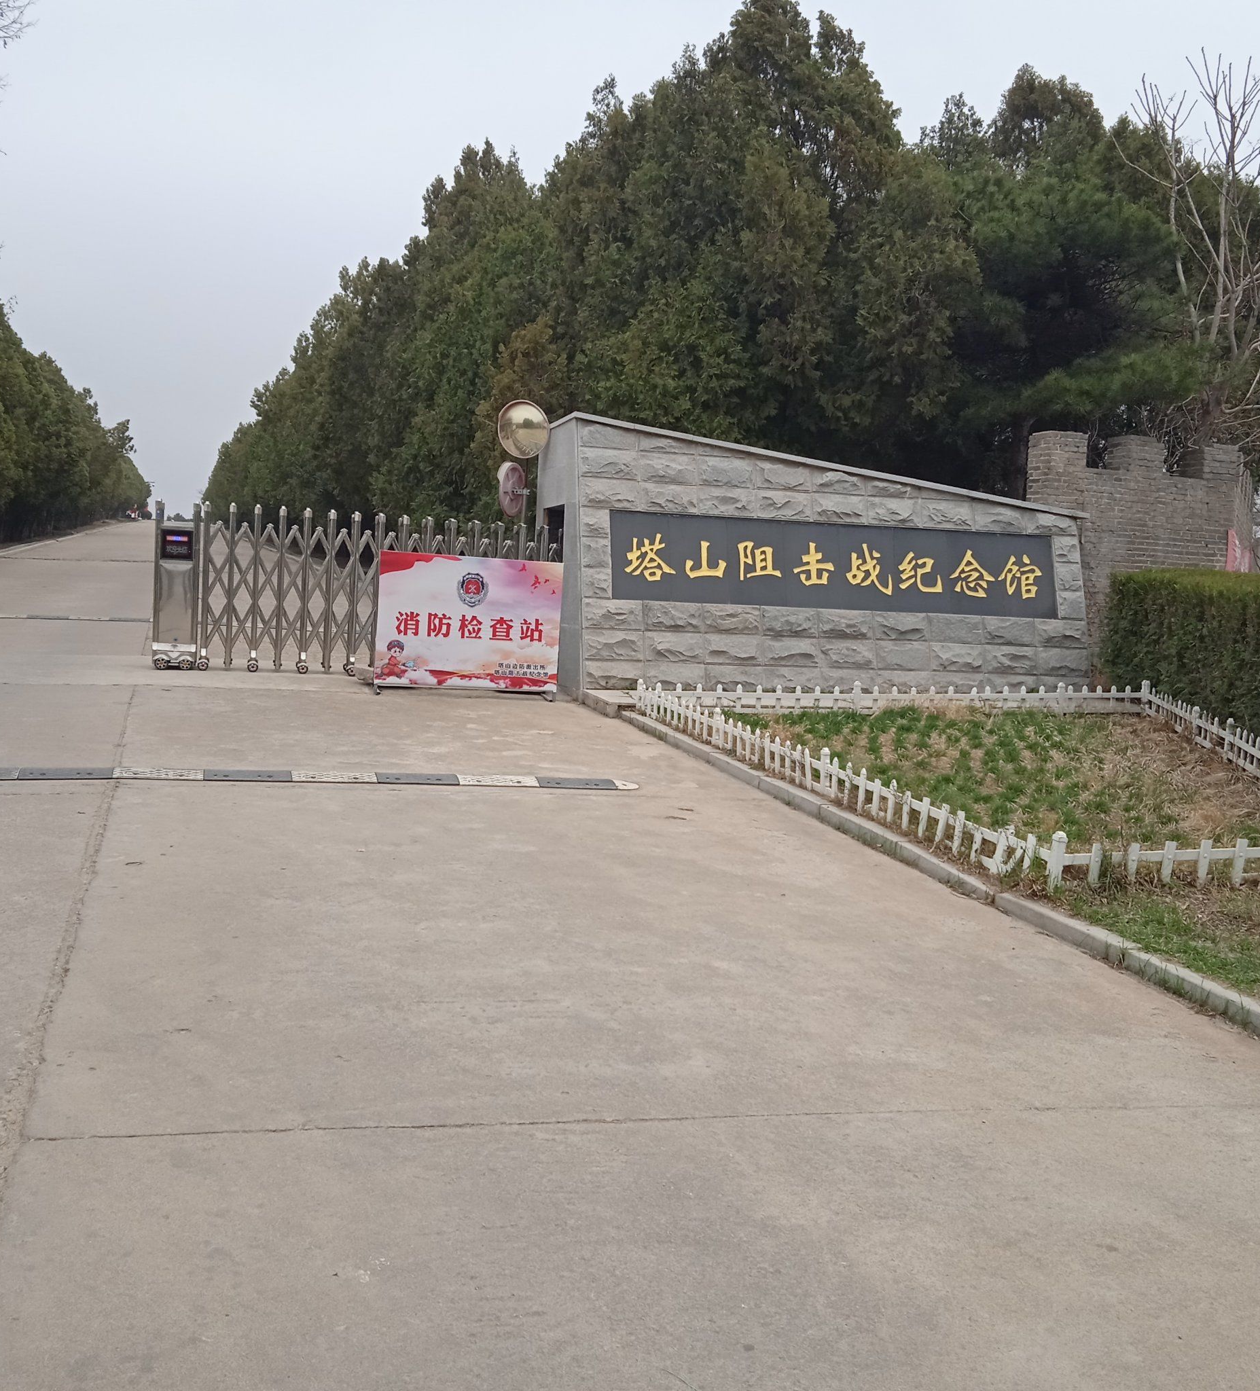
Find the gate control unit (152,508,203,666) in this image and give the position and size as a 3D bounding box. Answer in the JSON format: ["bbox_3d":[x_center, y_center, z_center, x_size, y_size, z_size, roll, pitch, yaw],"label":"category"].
[{"bbox_3d":[-4.482,-1.085,14.890,0.430,1.630,0.500,2,5,-15],"label":"gate control unit"}]

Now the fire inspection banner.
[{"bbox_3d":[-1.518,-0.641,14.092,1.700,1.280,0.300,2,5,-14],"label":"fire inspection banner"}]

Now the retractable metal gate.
[{"bbox_3d":[-2.428,-1.025,15.406,3.850,1.650,0.500,2,5,-15],"label":"retractable metal gate"}]

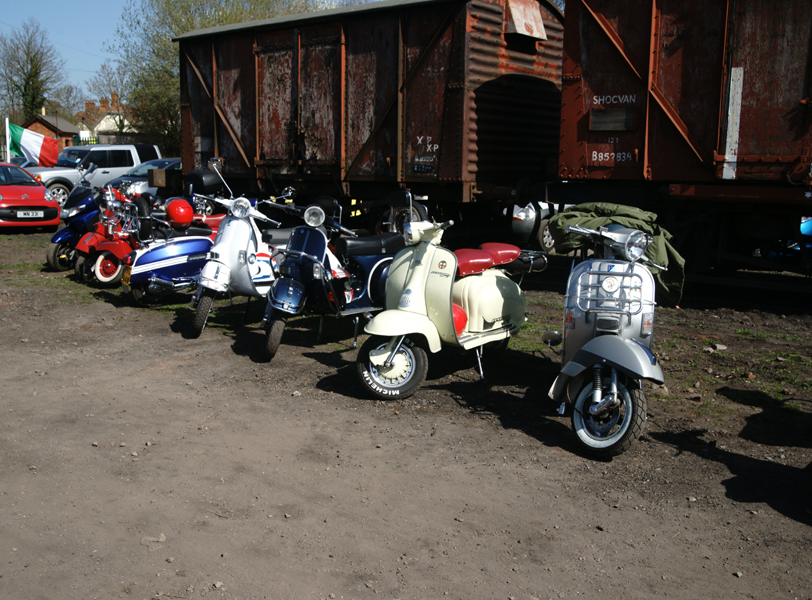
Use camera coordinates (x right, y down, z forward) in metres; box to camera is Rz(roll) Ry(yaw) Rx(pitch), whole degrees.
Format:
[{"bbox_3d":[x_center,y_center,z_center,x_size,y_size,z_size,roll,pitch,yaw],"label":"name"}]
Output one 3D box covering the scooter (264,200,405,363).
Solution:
[{"bbox_3d":[-0.526,-0.191,5.760,0.710,1.110,1.840,9,12,39],"label":"scooter"}]

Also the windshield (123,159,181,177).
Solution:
[{"bbox_3d":[-5.281,-2.739,15.500,1.350,0.420,0.600,9,12,39],"label":"windshield"}]

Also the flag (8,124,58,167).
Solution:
[{"bbox_3d":[-9.438,-3.902,19.000,1.250,1.040,0.250,-1,10,-14],"label":"flag"}]

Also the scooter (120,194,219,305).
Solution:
[{"bbox_3d":[-2.013,-0.512,7.633,1.830,1.070,0.700,-6,12,-36],"label":"scooter"}]

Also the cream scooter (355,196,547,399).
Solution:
[{"bbox_3d":[0.388,-0.024,4.985,0.700,1.070,1.940,8,12,36],"label":"cream scooter"}]

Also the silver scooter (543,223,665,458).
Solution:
[{"bbox_3d":[1.130,0.114,4.151,0.680,1.100,1.800,4,10,14],"label":"silver scooter"}]

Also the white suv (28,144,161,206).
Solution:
[{"bbox_3d":[-10.651,-4.184,25.000,1.950,1.880,4.820,7,11,32],"label":"white suv"}]

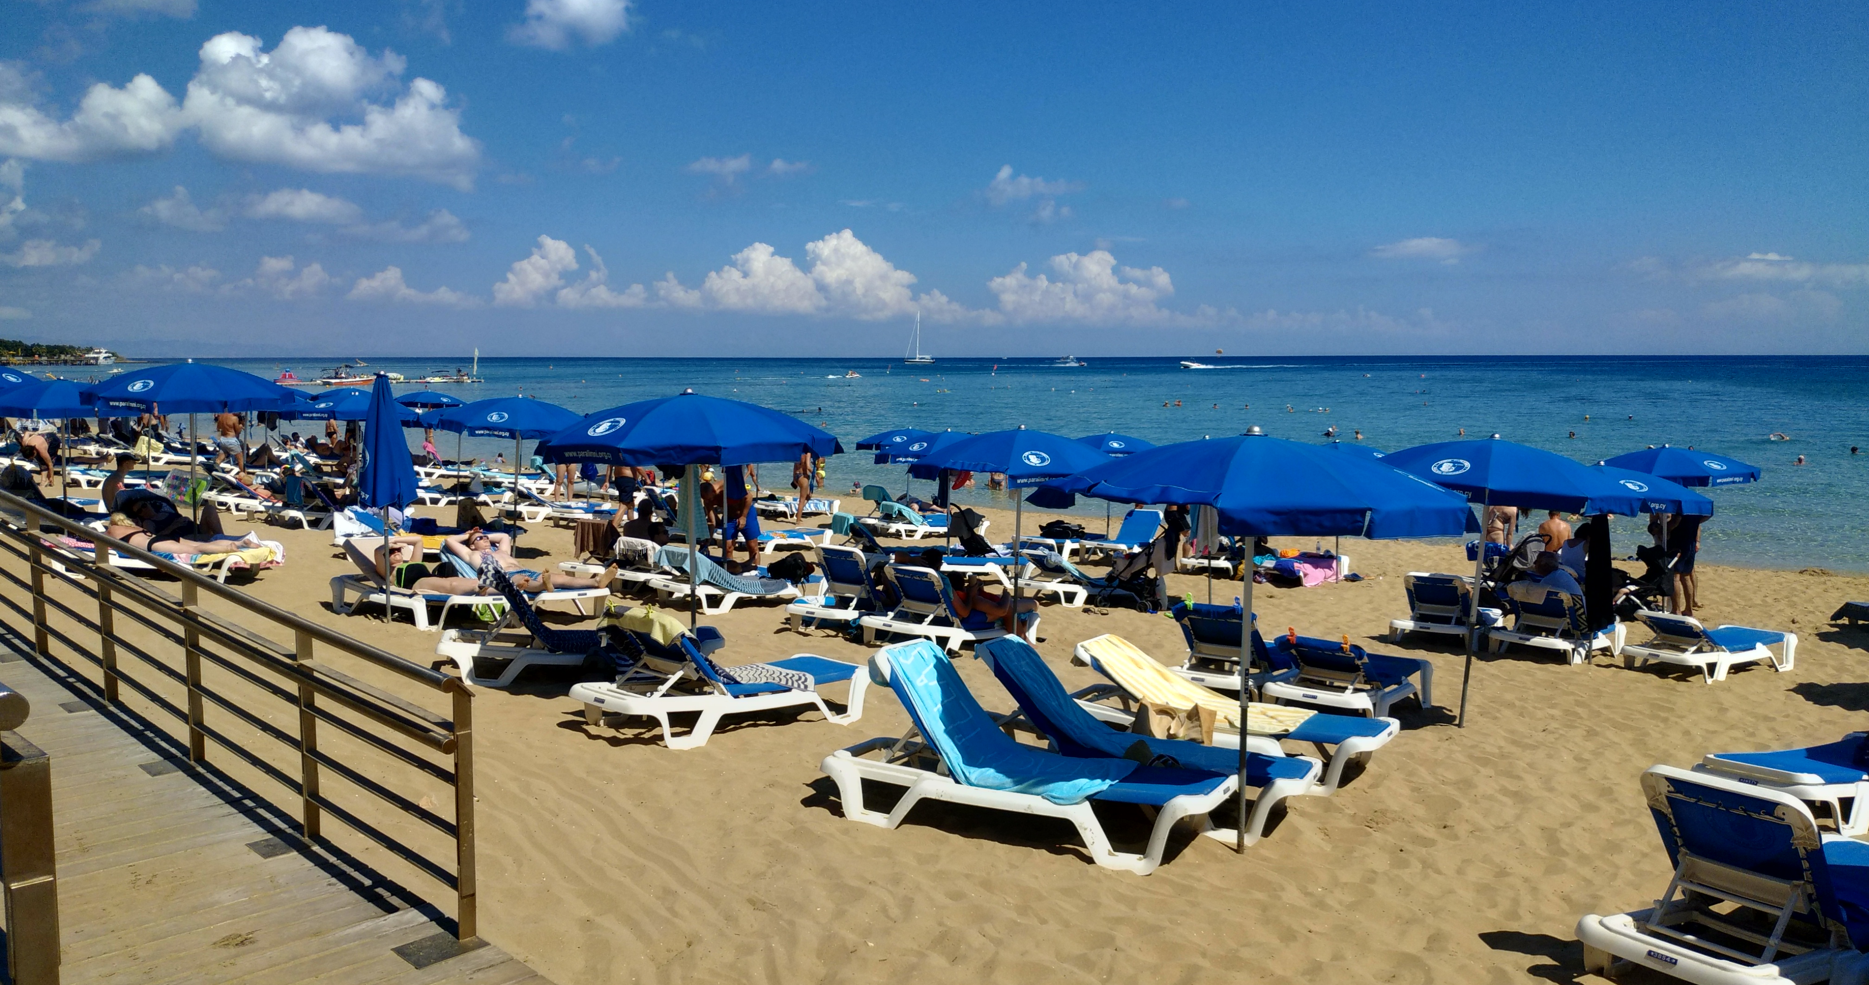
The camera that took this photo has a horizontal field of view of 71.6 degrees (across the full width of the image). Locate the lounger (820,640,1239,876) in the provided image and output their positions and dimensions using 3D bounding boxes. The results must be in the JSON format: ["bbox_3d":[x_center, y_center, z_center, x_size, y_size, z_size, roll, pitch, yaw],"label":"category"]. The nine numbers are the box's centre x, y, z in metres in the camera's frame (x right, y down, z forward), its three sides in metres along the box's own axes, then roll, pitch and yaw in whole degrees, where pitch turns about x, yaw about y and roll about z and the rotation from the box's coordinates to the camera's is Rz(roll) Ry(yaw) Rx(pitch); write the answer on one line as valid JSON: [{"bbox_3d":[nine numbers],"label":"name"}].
[{"bbox_3d":[0.440,1.215,6.384,1.920,0.870,0.710,3,7,27],"label":"lounger"}]

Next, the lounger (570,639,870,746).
[{"bbox_3d":[-1.391,1.180,8.739,0.730,0.750,1.900,5,4,43],"label":"lounger"}]

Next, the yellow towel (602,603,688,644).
[{"bbox_3d":[-1.812,0.900,8.257,0.680,0.260,0.260,5,4,43],"label":"yellow towel"}]

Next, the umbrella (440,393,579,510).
[{"bbox_3d":[-5.239,-0.249,16.502,2.050,1.970,2.050,0,6,0],"label":"umbrella"}]

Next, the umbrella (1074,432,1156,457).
[{"bbox_3d":[3.216,-0.120,23.401,2.050,1.950,2.050,0,6,0],"label":"umbrella"}]

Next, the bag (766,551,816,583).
[{"bbox_3d":[-1.549,0.802,13.958,0.500,0.320,0.320,0,6,0],"label":"bag"}]

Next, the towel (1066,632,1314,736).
[{"bbox_3d":[1.544,1.108,7.601,1.330,0.420,0.600,3,7,27],"label":"towel"}]

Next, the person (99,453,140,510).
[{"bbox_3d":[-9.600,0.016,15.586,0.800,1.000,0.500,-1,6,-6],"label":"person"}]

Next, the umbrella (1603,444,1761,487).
[{"bbox_3d":[8.093,0.570,14.437,2.100,2.200,2.100,0,6,0],"label":"umbrella"}]

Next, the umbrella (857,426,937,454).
[{"bbox_3d":[-0.450,-0.271,24.301,2.050,1.950,2.050,0,6,0],"label":"umbrella"}]

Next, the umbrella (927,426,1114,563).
[{"bbox_3d":[0.811,0.444,12.011,2.100,2.120,2.100,0,6,0],"label":"umbrella"}]

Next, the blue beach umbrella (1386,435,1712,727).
[{"bbox_3d":[4.079,0.667,9.671,2.100,2.200,2.100,3,6,0],"label":"blue beach umbrella"}]

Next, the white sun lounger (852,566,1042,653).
[{"bbox_3d":[0.254,1.050,12.354,0.730,0.800,1.900,5,4,37],"label":"white sun lounger"}]

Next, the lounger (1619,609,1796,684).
[{"bbox_3d":[6.846,1.282,11.376,1.920,0.560,0.710,-1,5,-36],"label":"lounger"}]

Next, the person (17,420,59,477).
[{"bbox_3d":[-16.225,-0.609,23.564,0.750,1.050,0.600,-5,8,-41],"label":"person"}]

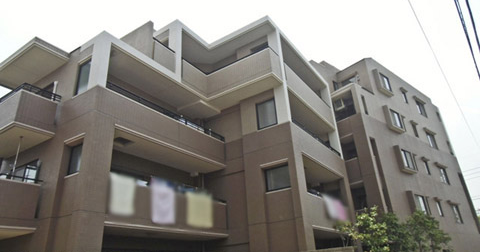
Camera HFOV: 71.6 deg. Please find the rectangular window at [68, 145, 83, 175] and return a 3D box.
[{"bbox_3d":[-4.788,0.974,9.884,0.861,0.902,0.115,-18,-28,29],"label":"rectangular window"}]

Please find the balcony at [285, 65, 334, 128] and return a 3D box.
[{"bbox_3d":[3.205,-1.049,17.147,1.337,1.255,6.437,-18,-28,29],"label":"balcony"}]

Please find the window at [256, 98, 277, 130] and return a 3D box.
[{"bbox_3d":[1.172,-0.505,14.320,0.943,1.263,0.123,-18,-28,29],"label":"window"}]

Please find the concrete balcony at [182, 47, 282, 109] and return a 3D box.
[{"bbox_3d":[-0.454,-2.159,14.174,3.879,1.255,2.911,-18,-28,29],"label":"concrete balcony"}]

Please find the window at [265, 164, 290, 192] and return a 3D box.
[{"bbox_3d":[1.531,2.087,13.225,1.115,0.886,0.123,-18,-28,29],"label":"window"}]

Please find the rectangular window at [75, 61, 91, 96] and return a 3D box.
[{"bbox_3d":[-5.109,-1.641,11.014,0.763,1.197,0.115,-18,-28,29],"label":"rectangular window"}]

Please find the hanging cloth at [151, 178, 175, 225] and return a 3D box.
[{"bbox_3d":[-2.537,2.518,10.985,0.164,1.345,1.082,-18,-28,29],"label":"hanging cloth"}]

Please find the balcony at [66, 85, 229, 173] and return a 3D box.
[{"bbox_3d":[-3.145,0.496,12.776,1.656,1.181,6.494,-18,-28,29],"label":"balcony"}]

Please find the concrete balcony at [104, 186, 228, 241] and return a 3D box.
[{"bbox_3d":[-2.713,3.186,11.899,1.533,1.287,5.806,-18,-28,29],"label":"concrete balcony"}]

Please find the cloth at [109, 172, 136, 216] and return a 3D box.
[{"bbox_3d":[-3.443,2.002,9.741,0.164,1.189,0.935,-18,-28,29],"label":"cloth"}]

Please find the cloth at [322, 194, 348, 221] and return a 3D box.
[{"bbox_3d":[4.301,3.729,14.955,0.164,0.836,2.419,-18,-28,29],"label":"cloth"}]

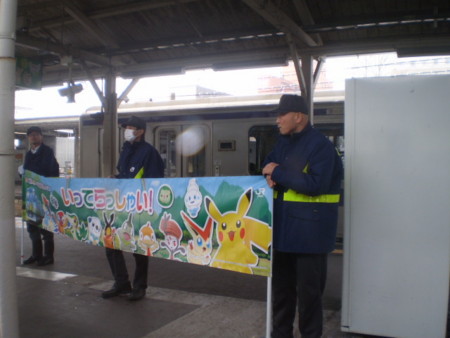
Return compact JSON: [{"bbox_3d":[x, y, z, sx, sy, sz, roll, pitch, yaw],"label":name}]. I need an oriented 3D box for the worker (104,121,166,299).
[{"bbox_3d":[-0.865,0.360,4.450,0.460,1.720,0.560,-1,2,-40],"label":"worker"}]

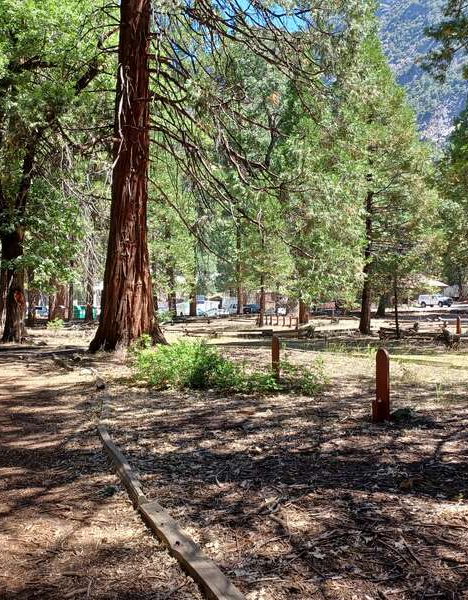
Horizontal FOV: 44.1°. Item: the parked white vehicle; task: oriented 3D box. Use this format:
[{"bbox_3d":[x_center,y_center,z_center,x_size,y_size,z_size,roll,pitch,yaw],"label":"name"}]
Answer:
[{"bbox_3d":[29.600,0.220,85.000,1.950,1.880,5.100,-1,2,-37],"label":"parked white vehicle"}]

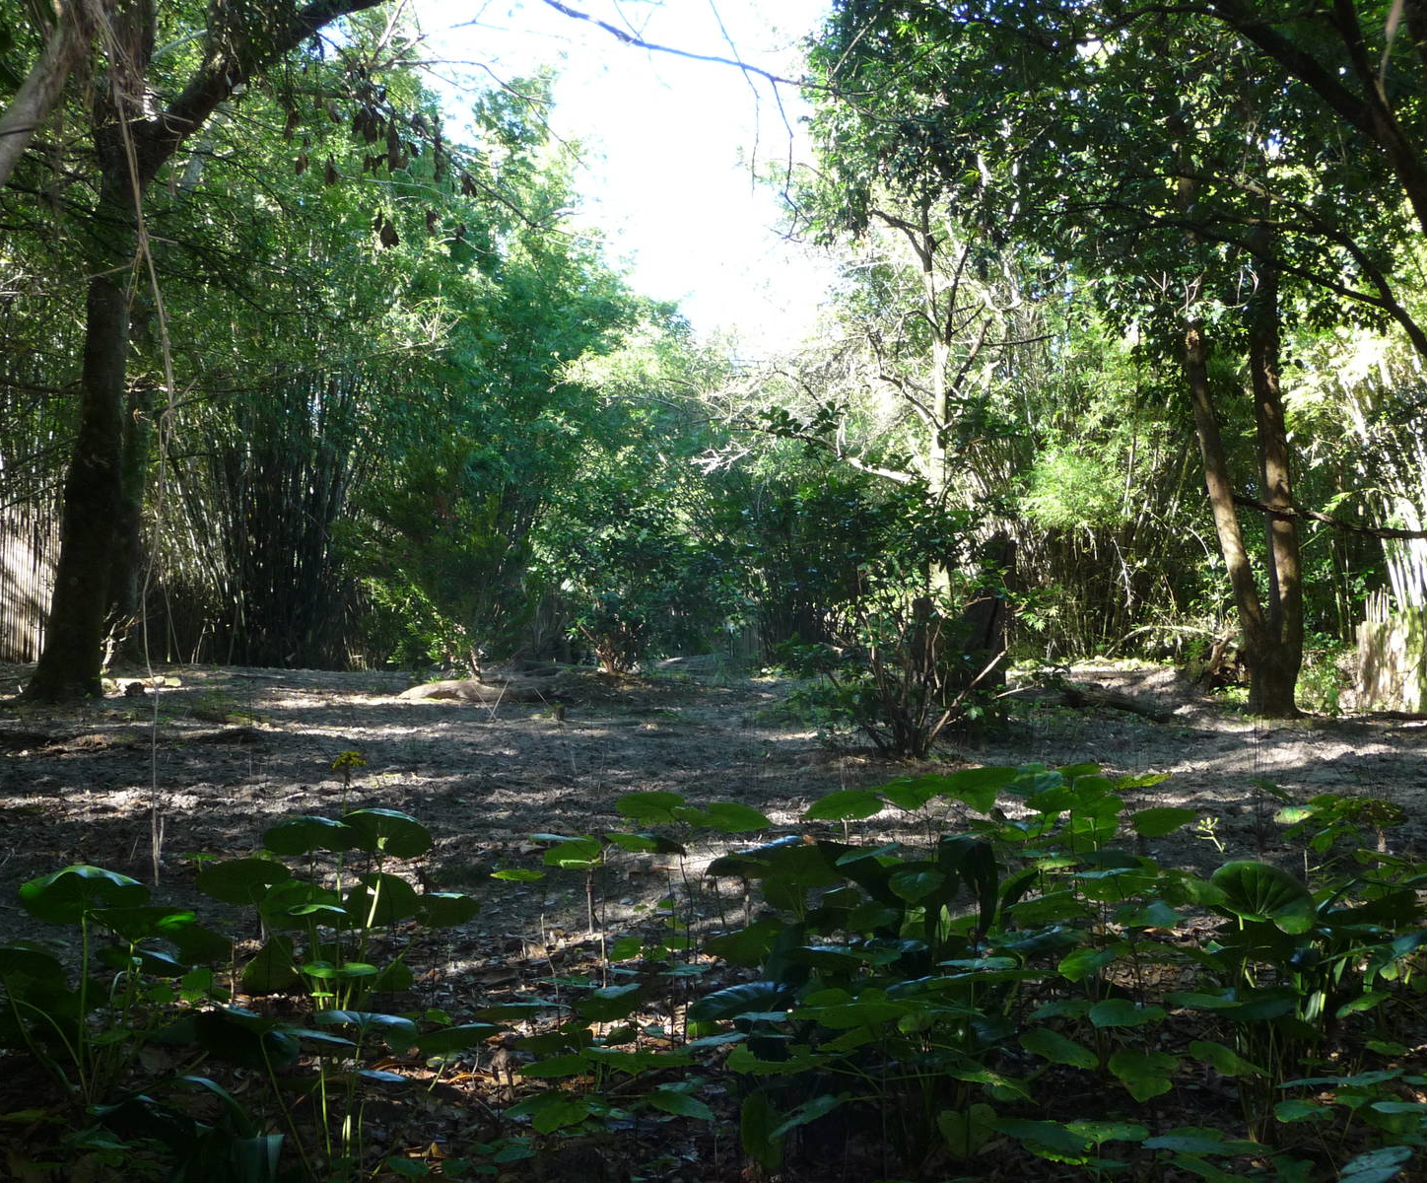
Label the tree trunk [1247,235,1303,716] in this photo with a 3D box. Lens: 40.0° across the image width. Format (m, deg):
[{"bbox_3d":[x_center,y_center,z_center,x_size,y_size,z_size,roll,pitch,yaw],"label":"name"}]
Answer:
[{"bbox_3d":[4.584,-0.951,16.000,0.440,3.920,0.420,0,1,0],"label":"tree trunk"}]

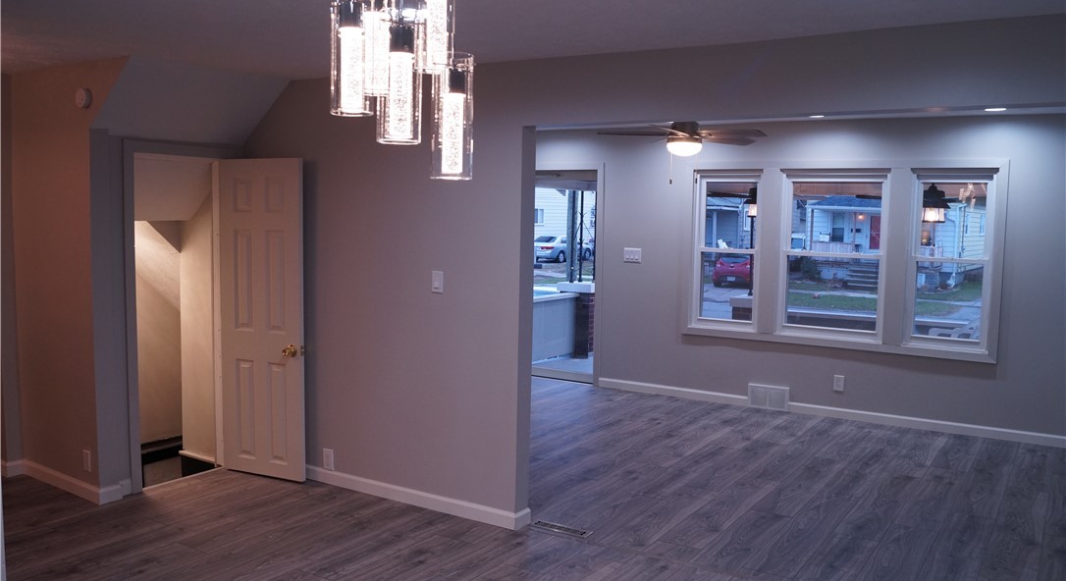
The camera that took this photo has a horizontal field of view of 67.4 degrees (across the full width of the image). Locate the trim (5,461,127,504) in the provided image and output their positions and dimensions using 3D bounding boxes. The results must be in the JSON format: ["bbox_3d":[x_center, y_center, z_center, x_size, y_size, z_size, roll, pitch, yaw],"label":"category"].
[{"bbox_3d":[-2.701,1.099,4.647,0.904,0.081,0.179,4,6,30],"label":"trim"}]

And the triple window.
[{"bbox_3d":[2.461,-0.289,6.593,2.445,1.513,0.100,4,6,30],"label":"triple window"}]

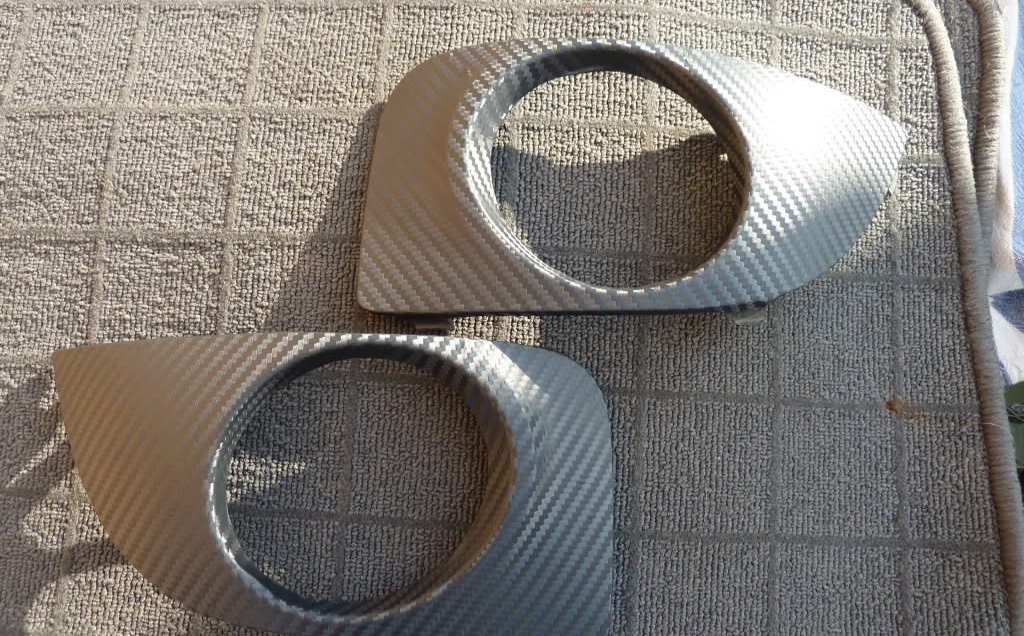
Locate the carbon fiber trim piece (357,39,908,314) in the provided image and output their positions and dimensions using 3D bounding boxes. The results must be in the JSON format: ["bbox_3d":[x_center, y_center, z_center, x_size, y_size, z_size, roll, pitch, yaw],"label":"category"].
[{"bbox_3d":[0.057,-0.057,0.322,0.240,0.055,0.117,2,82,-1],"label":"carbon fiber trim piece"}]

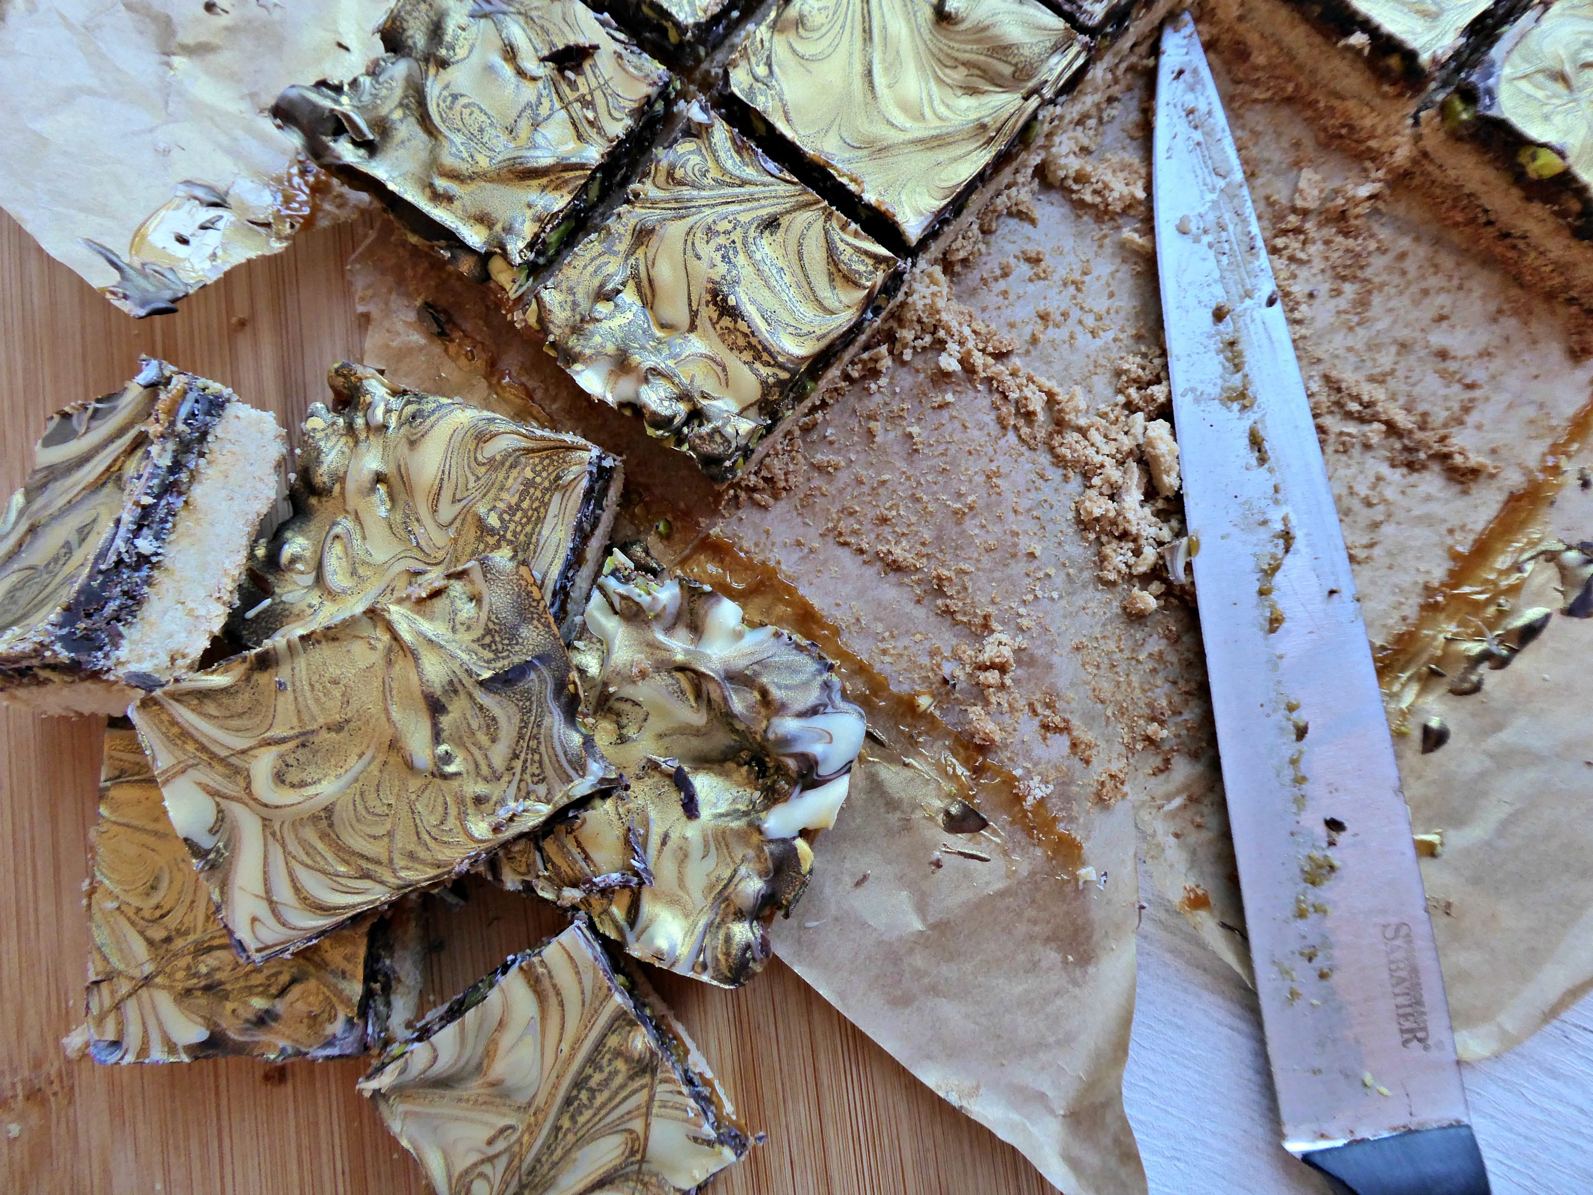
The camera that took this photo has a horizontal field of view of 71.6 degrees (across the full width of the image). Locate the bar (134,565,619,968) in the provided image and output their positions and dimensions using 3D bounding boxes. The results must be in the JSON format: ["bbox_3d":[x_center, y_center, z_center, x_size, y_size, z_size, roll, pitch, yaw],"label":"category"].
[{"bbox_3d":[-0.063,0.025,0.176,0.056,0.023,0.041,-25,80,-10],"label":"bar"}]

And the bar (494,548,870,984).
[{"bbox_3d":[-0.019,0.032,0.194,0.048,0.025,0.050,21,81,6],"label":"bar"}]

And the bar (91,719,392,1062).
[{"bbox_3d":[-0.093,0.051,0.195,0.047,0.023,0.053,-2,79,2],"label":"bar"}]

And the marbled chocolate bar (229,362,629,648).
[{"bbox_3d":[-0.064,-0.009,0.204,0.054,0.025,0.045,10,80,5],"label":"marbled chocolate bar"}]

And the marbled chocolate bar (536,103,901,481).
[{"bbox_3d":[-0.014,-0.055,0.210,0.048,0.025,0.047,39,83,9],"label":"marbled chocolate bar"}]

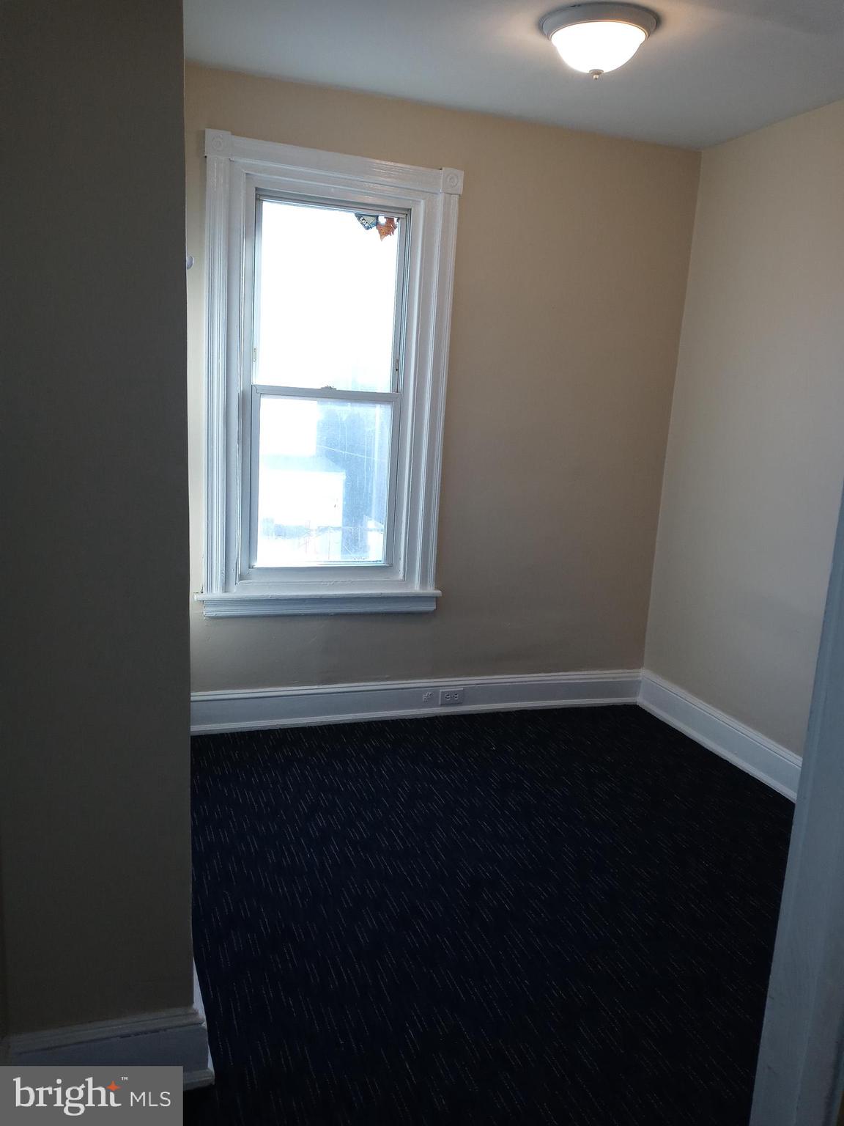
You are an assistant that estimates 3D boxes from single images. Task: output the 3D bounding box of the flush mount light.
[{"bbox_3d":[0.514,-1.500,2.679,0.344,0.138,0.344,3,11,-1],"label":"flush mount light"}]

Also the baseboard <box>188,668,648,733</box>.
[{"bbox_3d":[0.027,0.594,3.958,2.173,0.176,0.040,-1,12,-19],"label":"baseboard"}]

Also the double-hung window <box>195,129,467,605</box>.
[{"bbox_3d":[-0.363,-0.668,3.563,1.014,1.780,0.105,-1,12,-19],"label":"double-hung window"}]

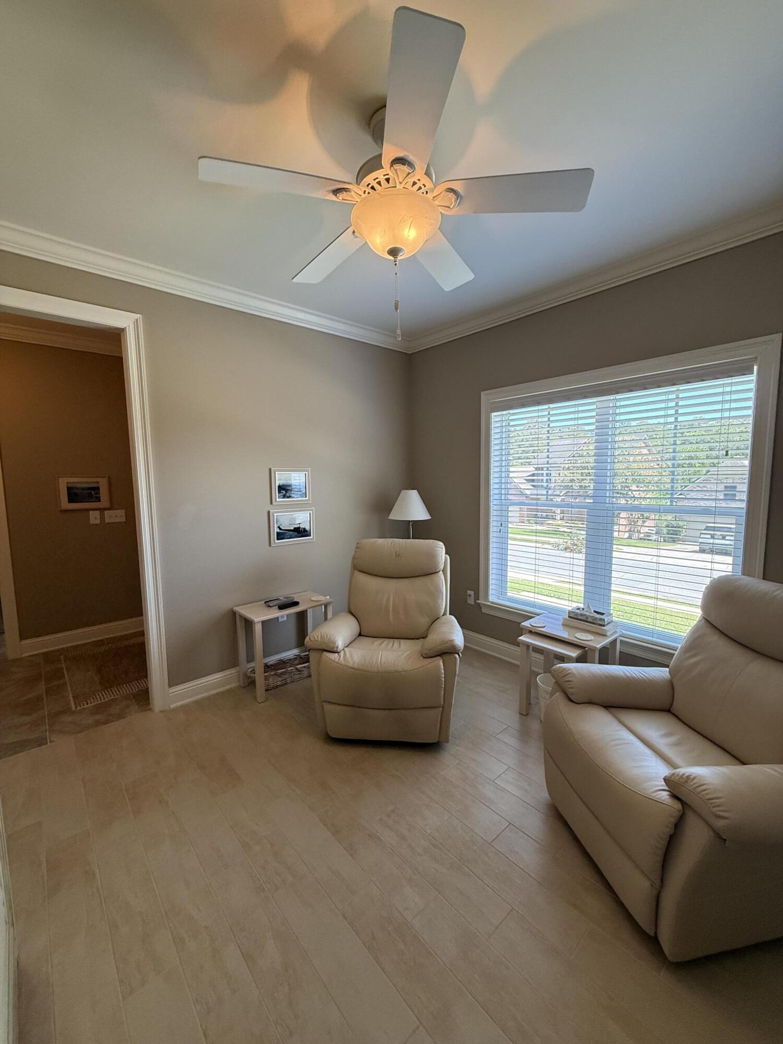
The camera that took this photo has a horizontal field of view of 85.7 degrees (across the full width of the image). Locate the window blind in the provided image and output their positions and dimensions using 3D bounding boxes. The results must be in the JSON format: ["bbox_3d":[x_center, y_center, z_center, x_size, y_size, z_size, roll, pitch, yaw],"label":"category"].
[{"bbox_3d":[1.368,-0.100,2.872,0.070,1.616,1.608,-6,8,-41],"label":"window blind"}]

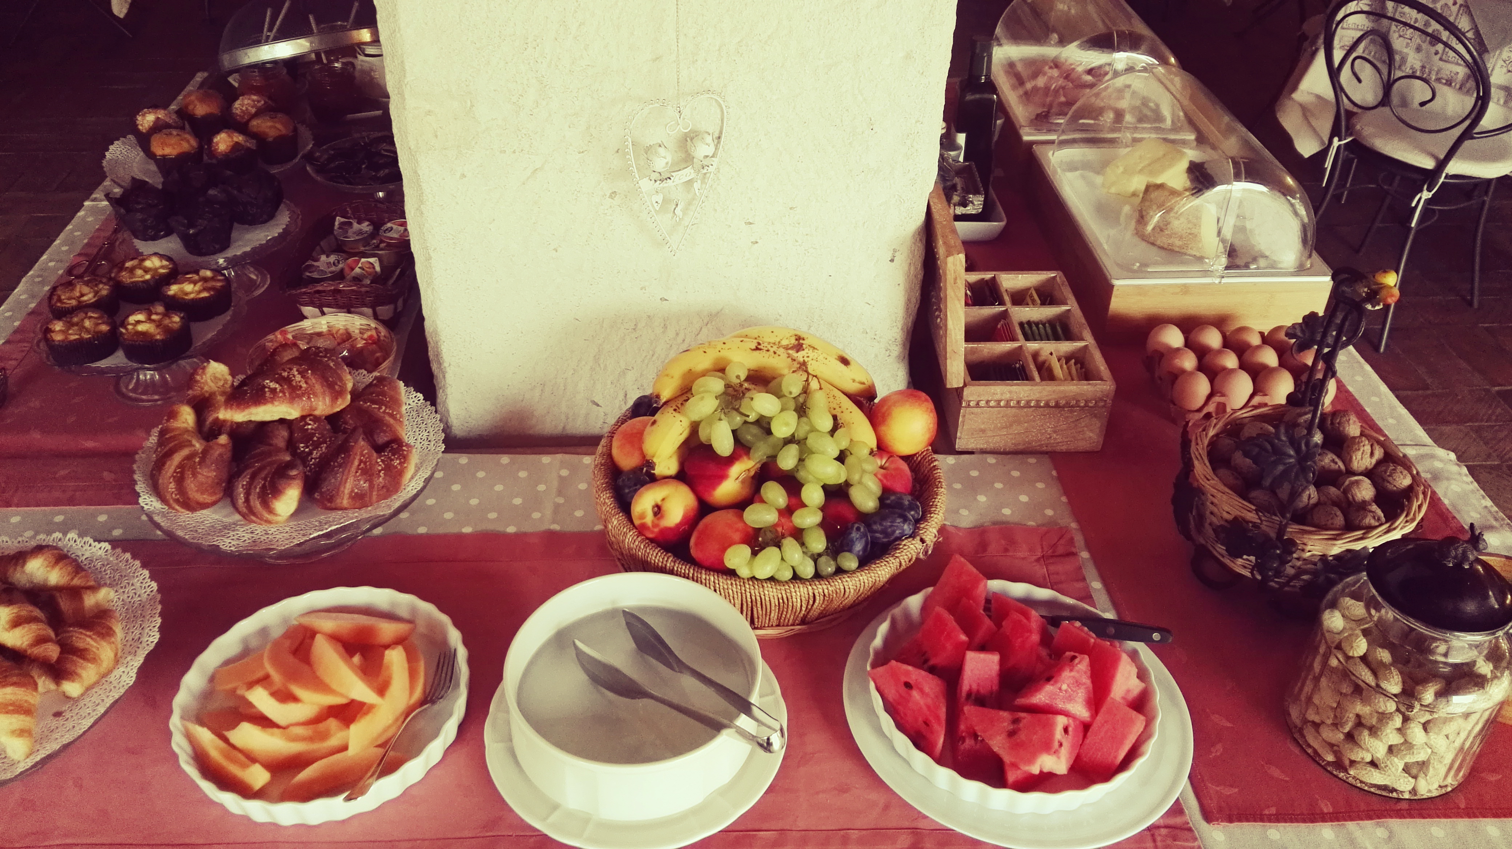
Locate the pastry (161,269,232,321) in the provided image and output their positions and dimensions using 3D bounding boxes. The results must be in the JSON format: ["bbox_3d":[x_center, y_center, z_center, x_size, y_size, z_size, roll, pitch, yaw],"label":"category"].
[{"bbox_3d":[-0.654,-0.151,1.316,0.070,0.036,0.070,2,35,0],"label":"pastry"}]

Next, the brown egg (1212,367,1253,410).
[{"bbox_3d":[0.555,-0.040,1.309,0.043,0.056,0.043,1,34,-1],"label":"brown egg"}]

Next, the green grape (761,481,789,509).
[{"bbox_3d":[0.017,0.061,0.980,0.021,0.028,0.021,-36,4,22],"label":"green grape"}]

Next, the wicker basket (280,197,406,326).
[{"bbox_3d":[-0.531,-0.218,1.537,0.163,0.082,0.250,-3,35,-7],"label":"wicker basket"}]

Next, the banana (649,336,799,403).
[{"bbox_3d":[-0.031,-0.057,1.122,0.154,0.058,0.042,-7,18,3],"label":"banana"}]

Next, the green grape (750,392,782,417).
[{"bbox_3d":[0.010,-0.019,1.101,0.029,0.022,0.022,20,36,-3],"label":"green grape"}]

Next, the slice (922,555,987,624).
[{"bbox_3d":[0.179,0.152,1.008,0.056,0.068,0.042,8,18,3],"label":"slice"}]

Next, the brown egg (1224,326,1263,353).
[{"bbox_3d":[0.599,-0.096,1.377,0.045,0.056,0.045,0,35,0],"label":"brown egg"}]

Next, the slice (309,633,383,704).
[{"bbox_3d":[-0.344,0.206,0.944,0.036,0.032,0.106,-29,44,-36],"label":"slice"}]

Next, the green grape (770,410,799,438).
[{"bbox_3d":[0.026,0.000,1.020,0.023,0.023,0.028,28,-6,-18],"label":"green grape"}]

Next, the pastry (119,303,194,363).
[{"bbox_3d":[-0.689,-0.103,1.288,0.082,0.042,0.082,0,35,0],"label":"pastry"}]

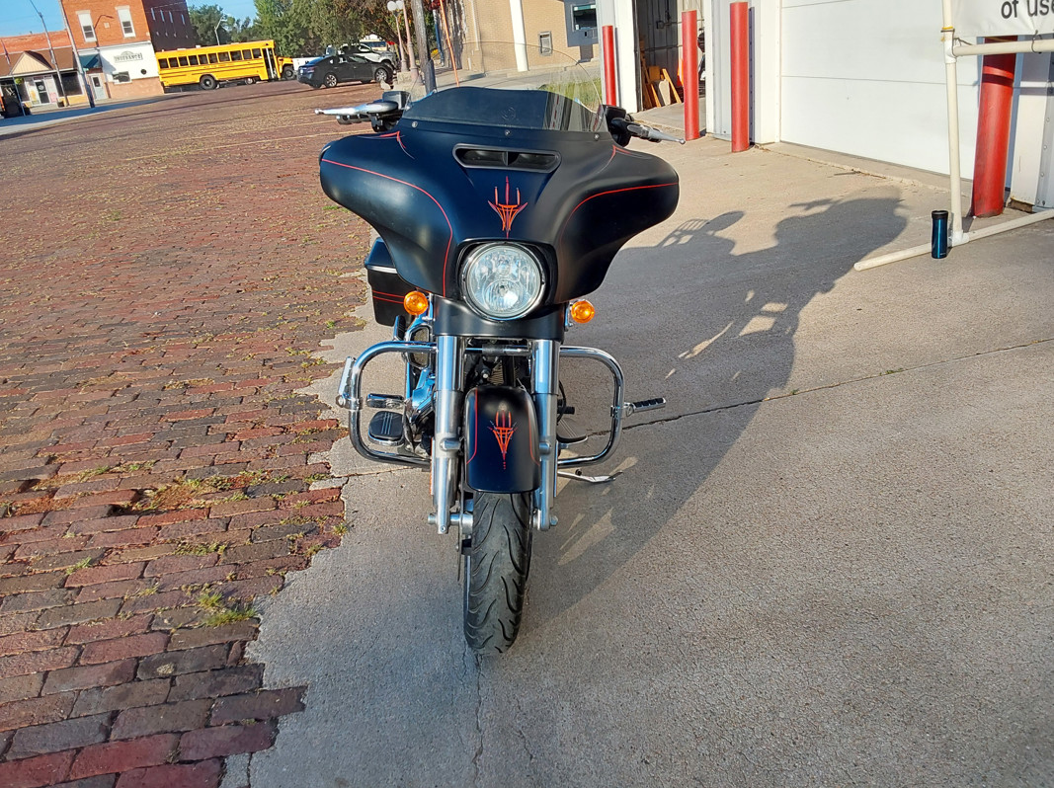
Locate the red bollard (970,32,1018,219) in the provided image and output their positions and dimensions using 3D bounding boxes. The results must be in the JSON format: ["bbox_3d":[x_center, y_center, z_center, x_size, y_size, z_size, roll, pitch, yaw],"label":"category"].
[{"bbox_3d":[2.753,-1.731,4.960,0.170,1.360,0.170,-9,23,-7],"label":"red bollard"}]

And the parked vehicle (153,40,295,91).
[{"bbox_3d":[-22.842,-25.088,65.172,9.800,2.950,2.440,-10,23,-9],"label":"parked vehicle"}]

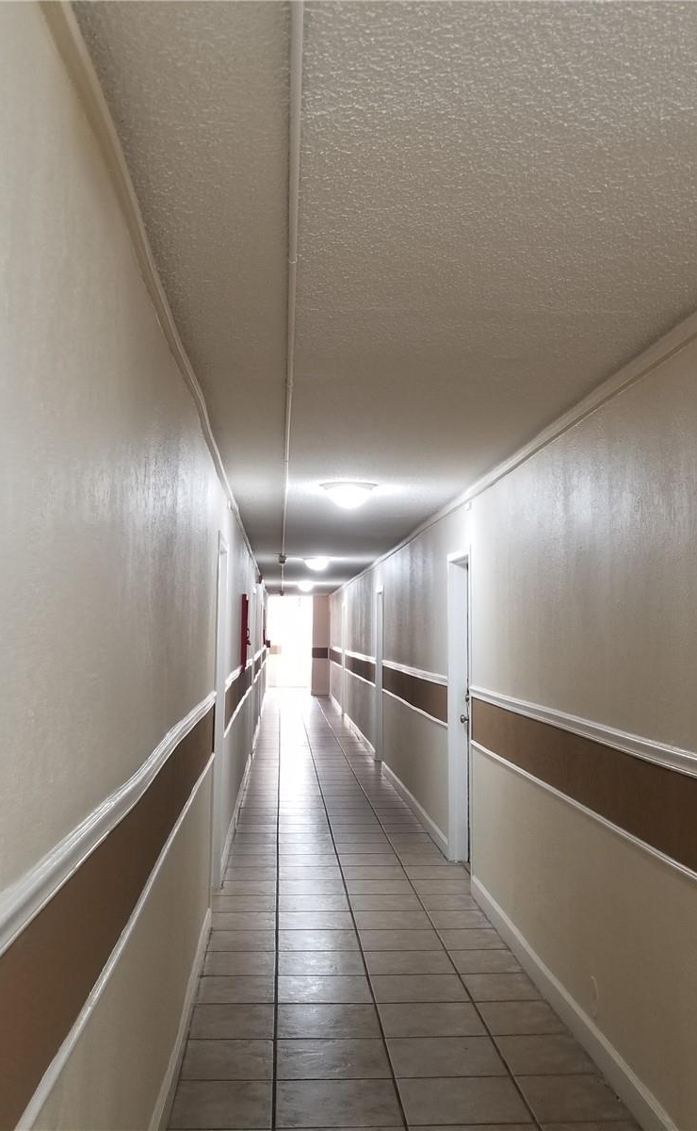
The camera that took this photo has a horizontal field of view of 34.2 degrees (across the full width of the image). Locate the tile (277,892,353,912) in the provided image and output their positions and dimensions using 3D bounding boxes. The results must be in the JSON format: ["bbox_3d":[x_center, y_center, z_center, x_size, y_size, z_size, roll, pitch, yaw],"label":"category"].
[{"bbox_3d":[-0.196,1.909,6.388,0.400,0.010,0.382,1,-3,-3],"label":"tile"}]

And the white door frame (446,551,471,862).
[{"bbox_3d":[0.763,0.931,7.153,0.140,2.050,1.011,1,-3,-3],"label":"white door frame"}]

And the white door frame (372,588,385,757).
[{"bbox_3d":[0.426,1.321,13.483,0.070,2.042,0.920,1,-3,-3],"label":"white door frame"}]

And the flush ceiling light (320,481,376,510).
[{"bbox_3d":[0.003,-0.411,6.741,0.340,0.125,0.340,1,-3,-3],"label":"flush ceiling light"}]

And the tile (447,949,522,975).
[{"bbox_3d":[0.643,1.881,5.365,0.300,0.010,0.394,1,-3,-3],"label":"tile"}]

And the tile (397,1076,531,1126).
[{"bbox_3d":[0.379,1.785,3.765,0.407,0.010,0.394,1,-3,-3],"label":"tile"}]

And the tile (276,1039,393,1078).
[{"bbox_3d":[-0.057,1.769,4.058,0.400,0.010,0.382,1,-3,-3],"label":"tile"}]

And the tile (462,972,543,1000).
[{"bbox_3d":[0.667,1.858,4.970,0.300,0.010,0.394,1,-3,-3],"label":"tile"}]

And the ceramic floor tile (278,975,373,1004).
[{"bbox_3d":[-0.104,1.849,4.925,0.407,0.010,0.394,1,-3,-3],"label":"ceramic floor tile"}]

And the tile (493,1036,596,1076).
[{"bbox_3d":[0.716,1.812,4.181,0.304,0.010,0.394,1,-3,-3],"label":"tile"}]

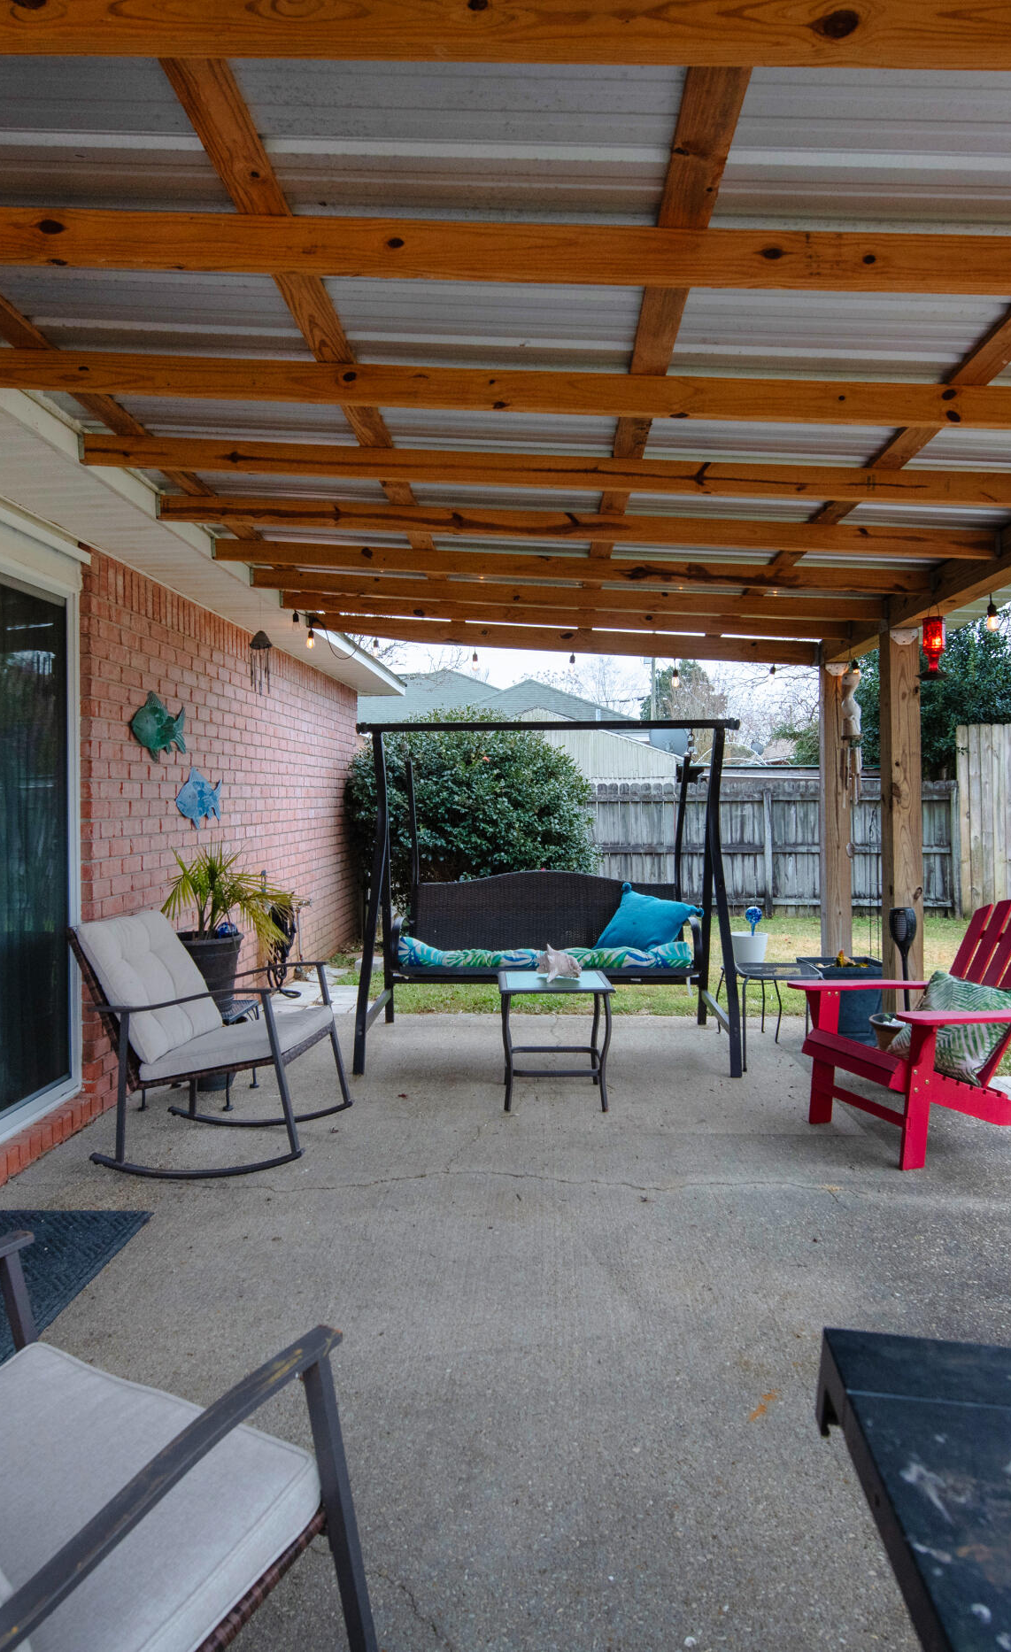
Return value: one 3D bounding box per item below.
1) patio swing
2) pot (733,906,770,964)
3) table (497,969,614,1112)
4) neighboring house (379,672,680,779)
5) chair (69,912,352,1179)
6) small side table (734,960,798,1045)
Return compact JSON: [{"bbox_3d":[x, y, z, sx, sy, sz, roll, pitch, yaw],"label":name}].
[{"bbox_3d":[0.211,0.285,4.970,1.970,1.710,1.100,0,2,2],"label":"patio swing"},{"bbox_3d":[1.296,0.572,5.080,0.195,0.310,0.195,0,2,2],"label":"pot"},{"bbox_3d":[0.221,0.912,4.187,0.470,0.500,0.470,0,2,2],"label":"table"},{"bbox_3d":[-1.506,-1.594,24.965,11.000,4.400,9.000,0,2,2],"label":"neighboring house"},{"bbox_3d":[-1.027,0.753,3.452,0.800,0.860,0.600,0,2,10],"label":"chair"},{"bbox_3d":[1.334,0.923,5.058,0.400,0.420,0.400,0,2,2],"label":"small side table"}]

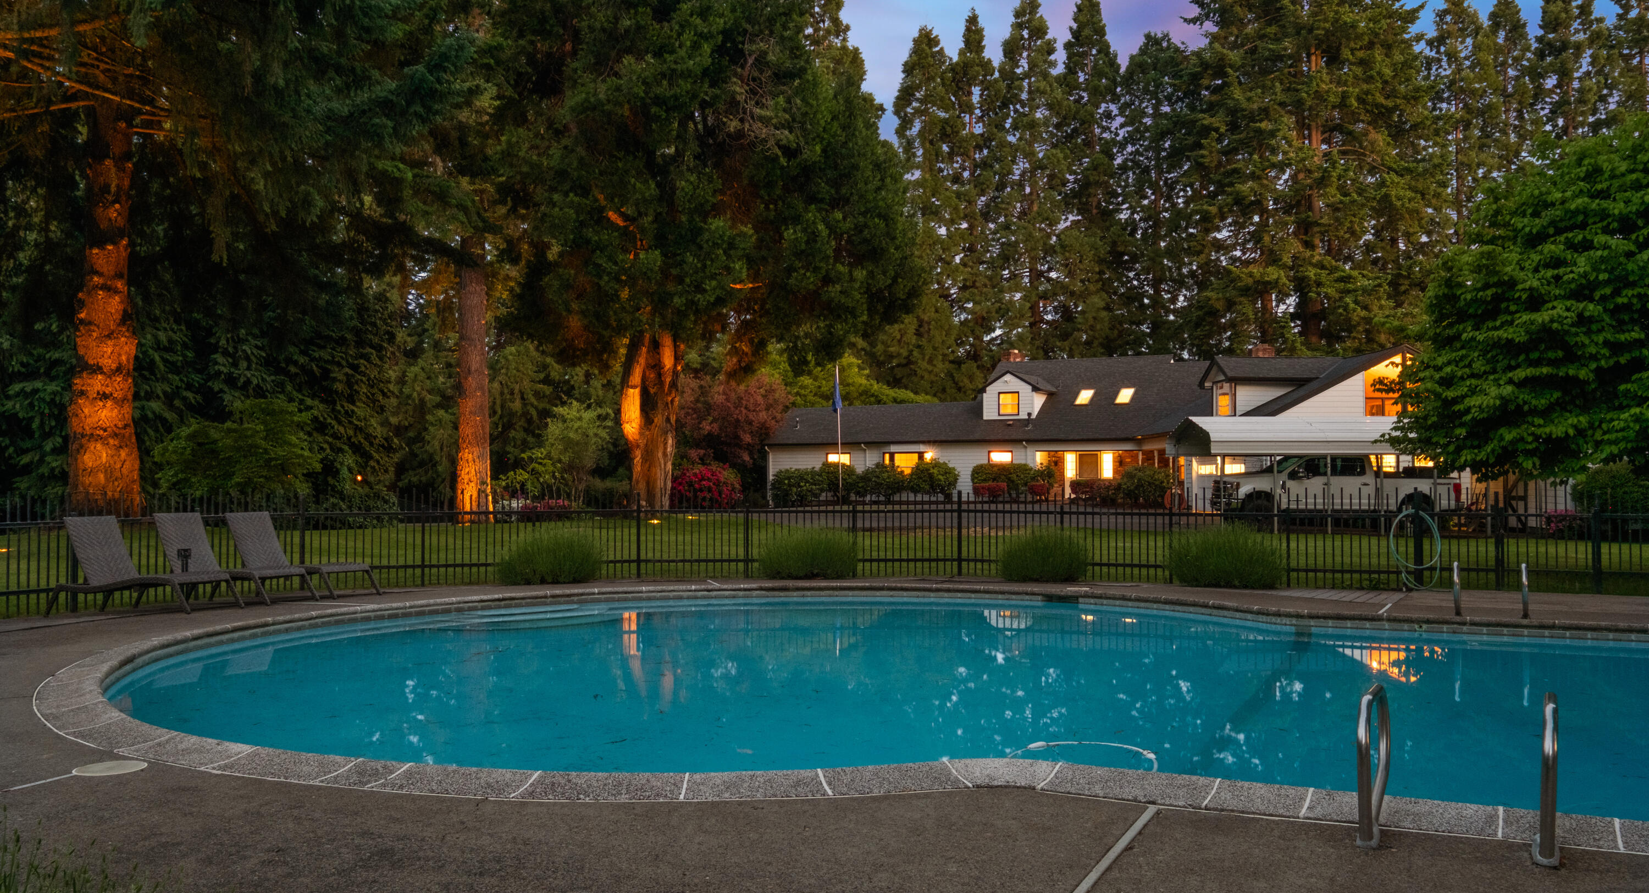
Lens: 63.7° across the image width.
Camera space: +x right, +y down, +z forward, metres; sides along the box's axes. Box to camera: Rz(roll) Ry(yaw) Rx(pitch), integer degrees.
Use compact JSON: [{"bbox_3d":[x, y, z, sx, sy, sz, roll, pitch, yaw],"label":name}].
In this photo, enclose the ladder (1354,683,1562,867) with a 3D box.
[{"bbox_3d":[2.665,1.318,5.580,0.730,0.610,0.620,0,-1,25],"label":"ladder"}]

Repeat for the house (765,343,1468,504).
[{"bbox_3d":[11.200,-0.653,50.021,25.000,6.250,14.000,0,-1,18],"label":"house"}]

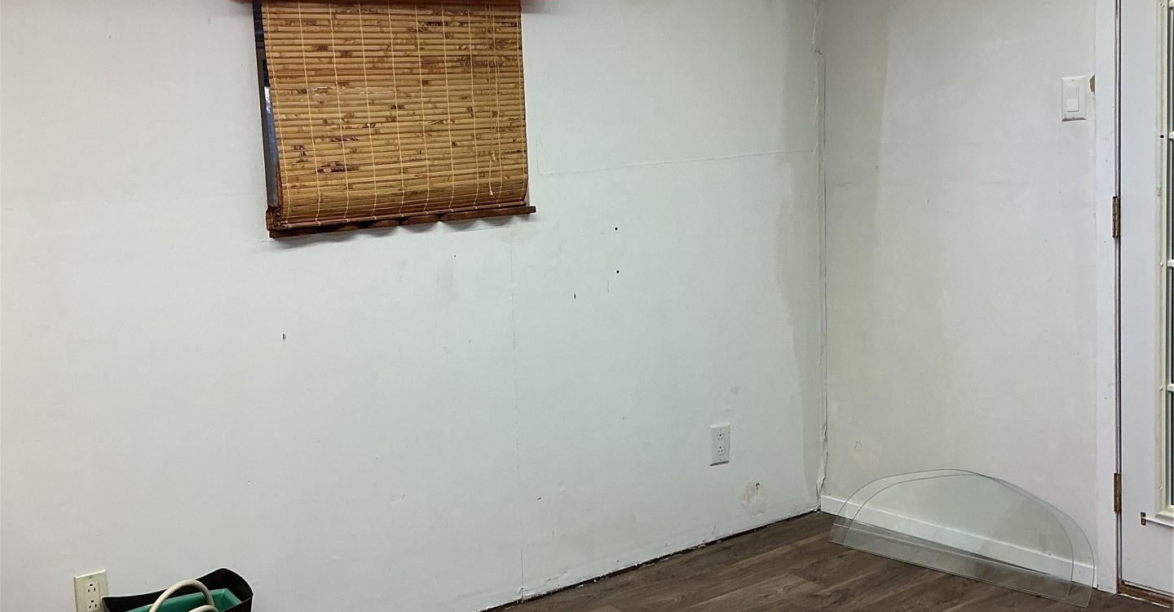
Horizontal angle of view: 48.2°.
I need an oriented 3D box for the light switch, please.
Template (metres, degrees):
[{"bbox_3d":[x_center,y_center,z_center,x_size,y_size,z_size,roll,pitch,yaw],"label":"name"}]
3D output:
[{"bbox_3d":[1.268,-0.539,3.421,0.010,0.115,0.070,-9,11,-36],"label":"light switch"}]

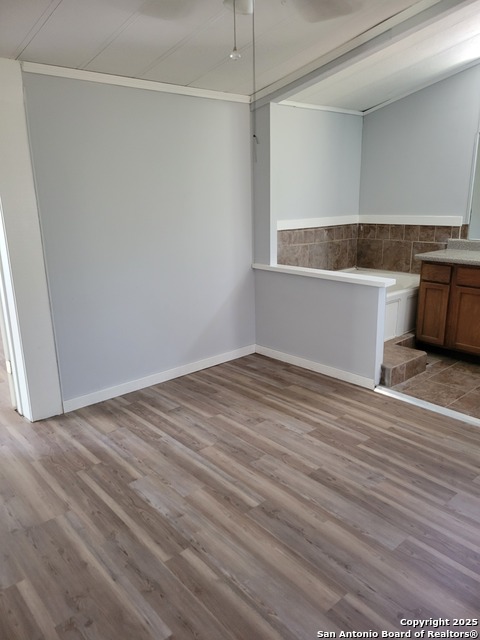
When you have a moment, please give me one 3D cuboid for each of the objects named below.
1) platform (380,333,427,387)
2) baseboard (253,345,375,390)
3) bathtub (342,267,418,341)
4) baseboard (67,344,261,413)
[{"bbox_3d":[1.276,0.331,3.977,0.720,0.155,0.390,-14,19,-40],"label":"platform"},{"bbox_3d":[0.593,0.381,4.143,0.015,0.089,1.317,-14,19,-40],"label":"baseboard"},{"bbox_3d":[1.129,-0.161,4.731,1.570,0.410,1.130,-14,19,-40],"label":"bathtub"},{"bbox_3d":[-0.555,0.444,4.022,1.875,0.089,0.015,-14,19,-40],"label":"baseboard"}]

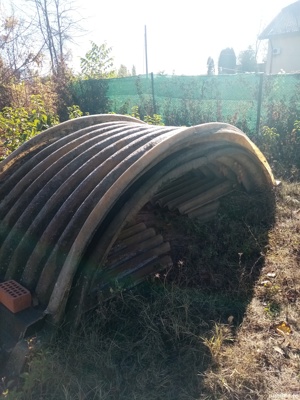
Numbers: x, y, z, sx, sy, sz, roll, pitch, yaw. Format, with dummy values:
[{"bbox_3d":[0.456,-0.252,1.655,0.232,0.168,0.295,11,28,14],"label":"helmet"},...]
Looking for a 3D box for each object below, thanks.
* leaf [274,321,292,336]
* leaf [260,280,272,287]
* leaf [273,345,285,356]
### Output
[{"bbox_3d":[0.824,0.793,1.853,0.100,0.025,0.095,6,20,26],"label":"leaf"},{"bbox_3d":[0.899,0.646,2.319,0.087,0.020,0.050,5,19,22],"label":"leaf"},{"bbox_3d":[0.725,0.848,1.692,0.075,0.018,0.035,14,24,43],"label":"leaf"}]

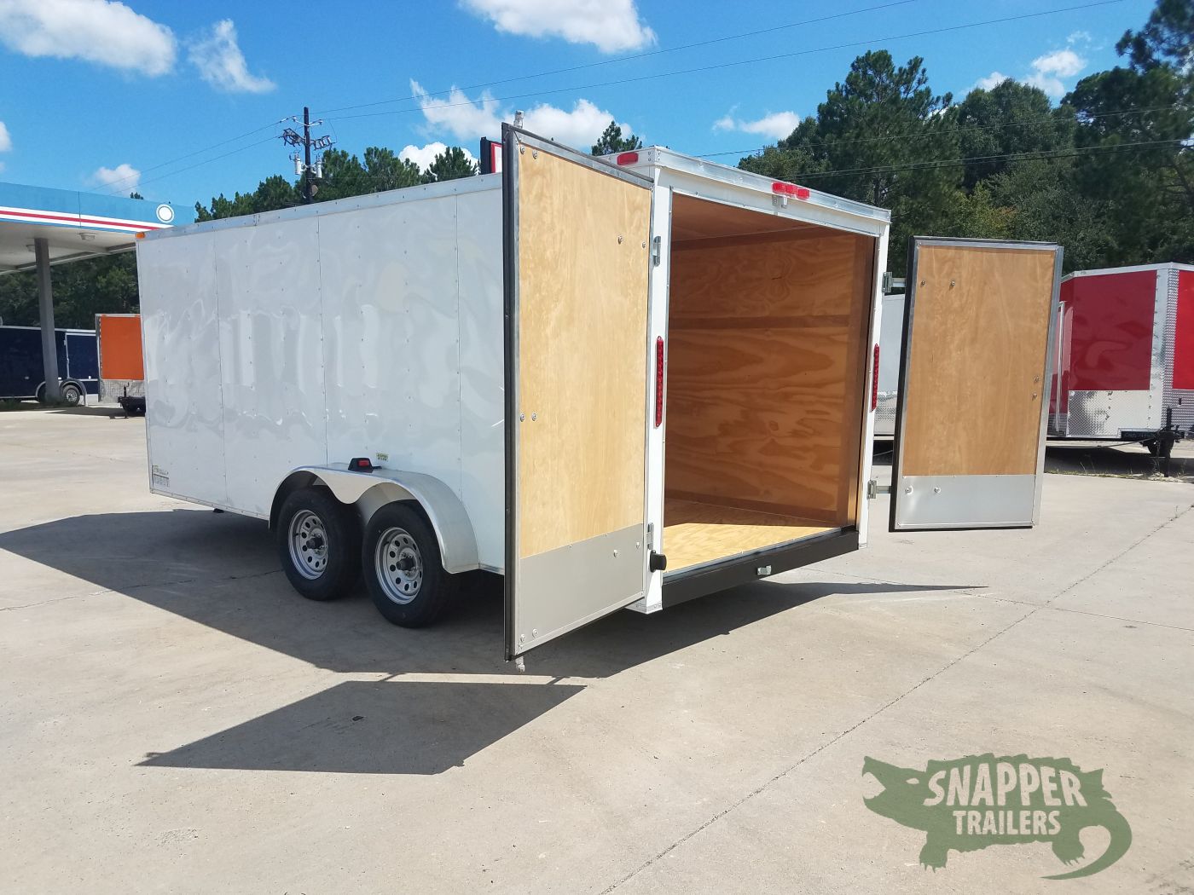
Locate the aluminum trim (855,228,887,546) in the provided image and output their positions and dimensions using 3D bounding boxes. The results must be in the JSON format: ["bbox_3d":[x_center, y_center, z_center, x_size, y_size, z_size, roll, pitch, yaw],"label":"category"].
[{"bbox_3d":[1.684,-0.369,5.506,0.070,1.950,0.120,7,10,43],"label":"aluminum trim"}]

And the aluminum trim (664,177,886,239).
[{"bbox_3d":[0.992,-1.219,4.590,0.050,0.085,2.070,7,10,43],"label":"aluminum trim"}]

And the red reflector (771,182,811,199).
[{"bbox_3d":[0.978,-1.297,4.519,0.035,0.055,0.360,7,10,43],"label":"red reflector"}]

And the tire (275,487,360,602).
[{"bbox_3d":[-1.684,0.587,5.480,0.690,0.690,0.220,7,9,40],"label":"tire"}]

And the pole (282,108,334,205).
[{"bbox_3d":[-13.647,-9.879,42.732,2.300,12.000,1.000,-2,7,-18],"label":"pole"}]

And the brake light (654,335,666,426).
[{"bbox_3d":[0.279,-0.290,3.987,0.030,0.410,0.045,7,10,43],"label":"brake light"}]

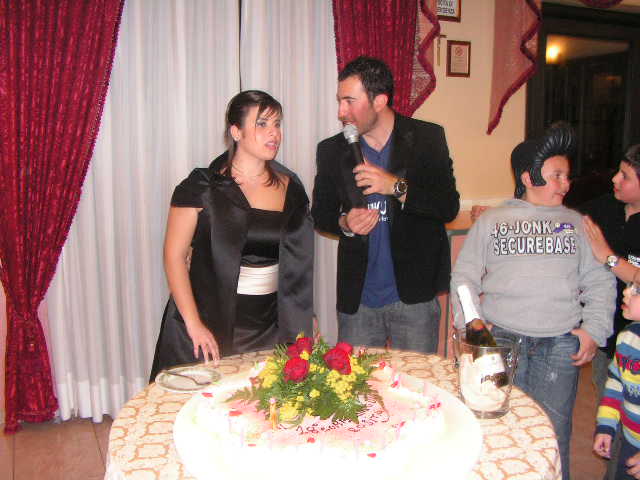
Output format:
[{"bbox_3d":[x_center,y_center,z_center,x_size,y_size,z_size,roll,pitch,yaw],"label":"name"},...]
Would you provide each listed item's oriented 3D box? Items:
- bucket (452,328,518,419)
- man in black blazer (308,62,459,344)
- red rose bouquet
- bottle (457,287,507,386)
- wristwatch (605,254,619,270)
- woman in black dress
[{"bbox_3d":[0.440,0.357,1.810,0.172,0.206,0.168,0,9,0],"label":"bucket"},{"bbox_3d":[0.235,0.256,2.427,0.540,1.800,0.420,1,9,7],"label":"man in black blazer"},{"bbox_3d":[-0.036,0.341,1.671,0.370,0.160,0.300,0,9,0],"label":"red rose bouquet"},{"bbox_3d":[0.427,0.273,1.792,0.086,0.300,0.086,-17,8,8],"label":"bottle"},{"bbox_3d":[0.965,0.074,2.200,0.038,0.050,0.045,30,6,23],"label":"wristwatch"},{"bbox_3d":[-0.295,0.337,2.328,0.520,1.670,0.420,-4,9,-23],"label":"woman in black dress"}]

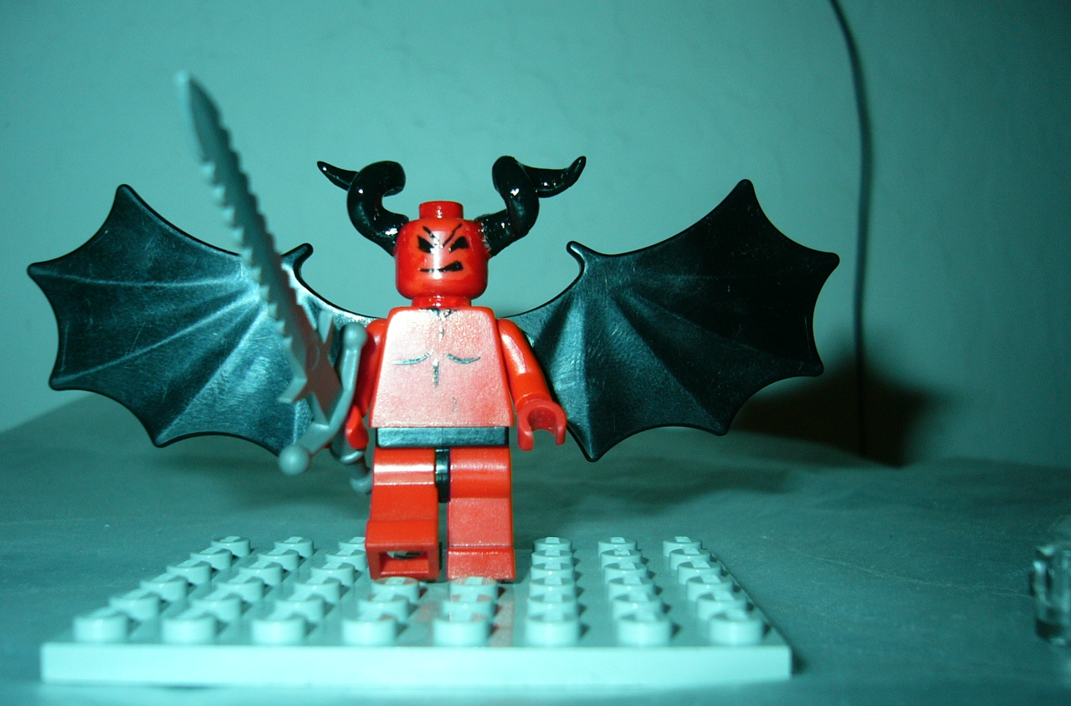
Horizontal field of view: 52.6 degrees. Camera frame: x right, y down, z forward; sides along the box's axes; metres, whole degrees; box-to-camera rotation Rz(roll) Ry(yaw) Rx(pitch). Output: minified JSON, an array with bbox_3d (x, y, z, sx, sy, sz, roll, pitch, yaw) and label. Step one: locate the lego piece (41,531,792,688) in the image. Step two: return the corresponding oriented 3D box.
[{"bbox_3d":[-0.010,0.026,0.114,0.064,0.005,0.048,0,-1,1],"label":"lego piece"}]

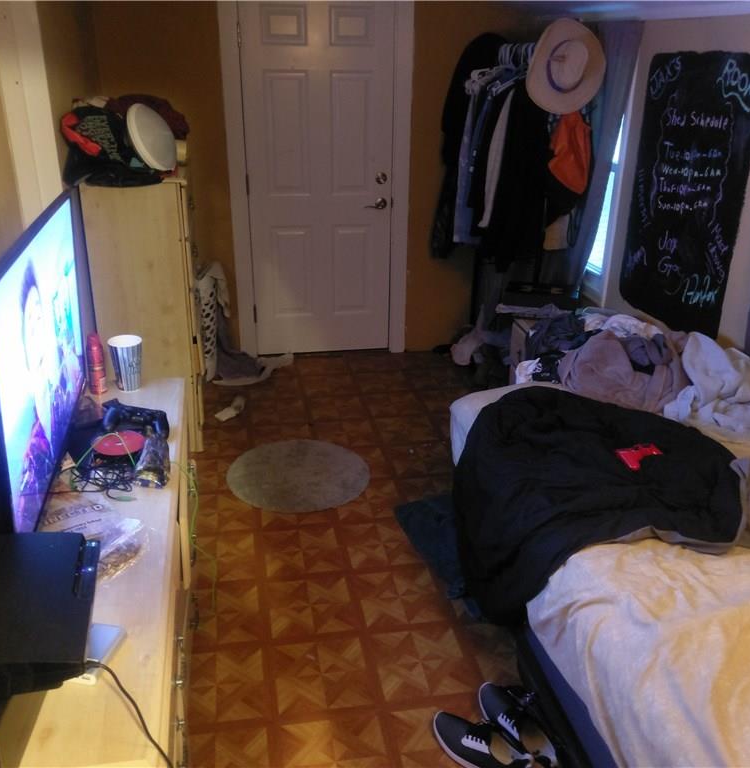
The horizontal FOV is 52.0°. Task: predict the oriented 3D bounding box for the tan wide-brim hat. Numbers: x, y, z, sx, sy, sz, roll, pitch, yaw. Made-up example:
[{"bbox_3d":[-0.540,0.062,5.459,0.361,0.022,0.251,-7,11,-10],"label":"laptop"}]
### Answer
[{"bbox_3d":[0.742,-1.230,2.980,0.310,0.375,0.130,6,17,3],"label":"tan wide-brim hat"}]

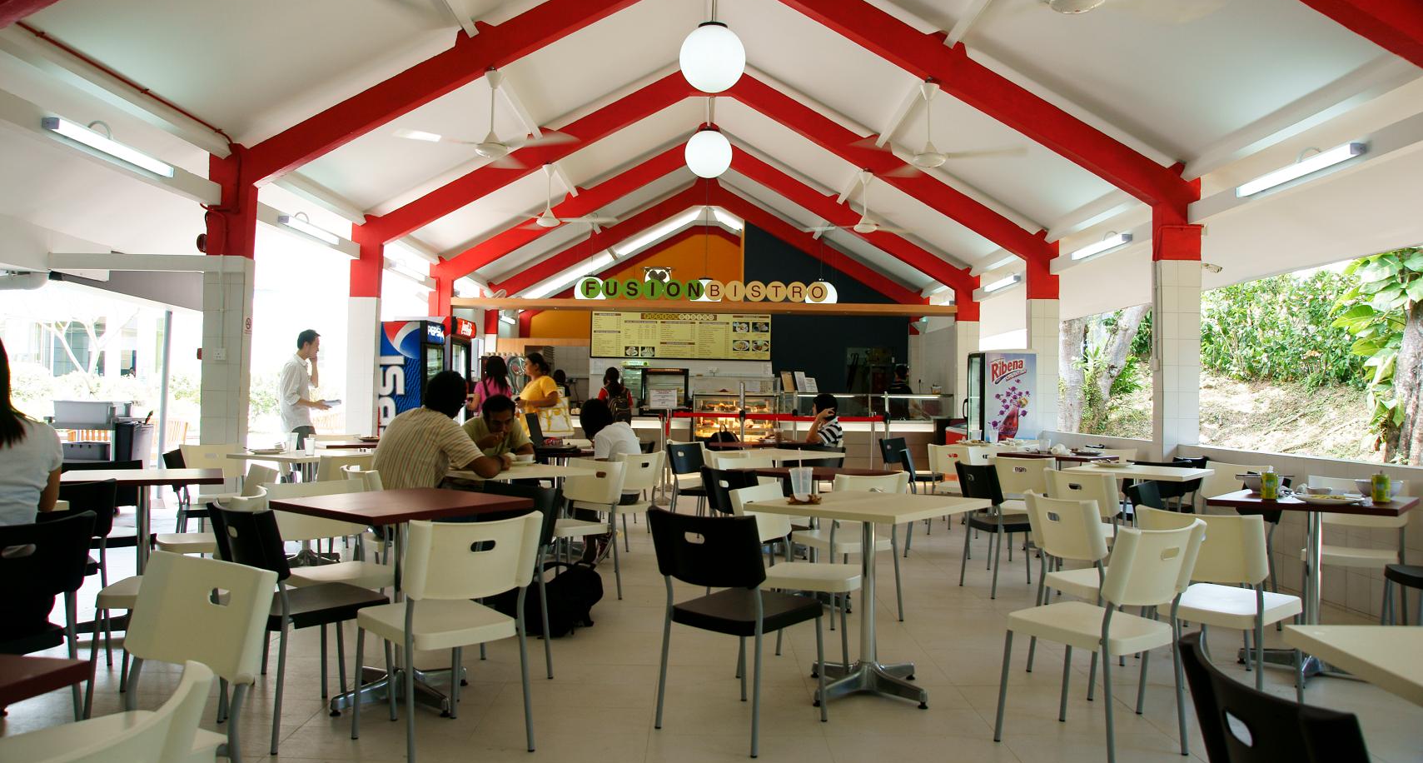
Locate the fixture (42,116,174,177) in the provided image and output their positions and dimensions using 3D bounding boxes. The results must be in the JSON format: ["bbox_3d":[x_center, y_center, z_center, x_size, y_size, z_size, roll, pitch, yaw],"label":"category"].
[{"bbox_3d":[-3.750,-1.450,5.960,0.100,0.070,1.180,1,-1,0],"label":"fixture"}]

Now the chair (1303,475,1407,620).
[{"bbox_3d":[3.163,0.882,4.703,0.465,0.788,0.515,0,-1,25],"label":"chair"}]

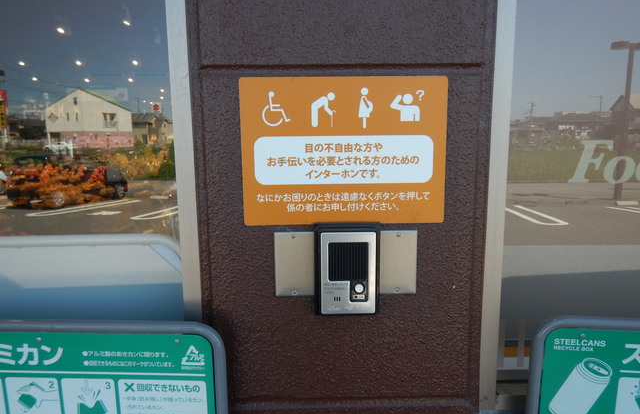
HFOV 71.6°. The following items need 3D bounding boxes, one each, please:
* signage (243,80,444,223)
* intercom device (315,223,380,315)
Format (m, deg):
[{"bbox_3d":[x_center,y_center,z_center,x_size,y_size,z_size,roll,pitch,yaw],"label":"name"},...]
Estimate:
[{"bbox_3d":[0.037,-0.080,0.653,0.302,0.215,0.005,-1,8,-1],"label":"signage"},{"bbox_3d":[0.043,0.096,0.663,0.098,0.138,0.031,-1,8,-1],"label":"intercom device"}]

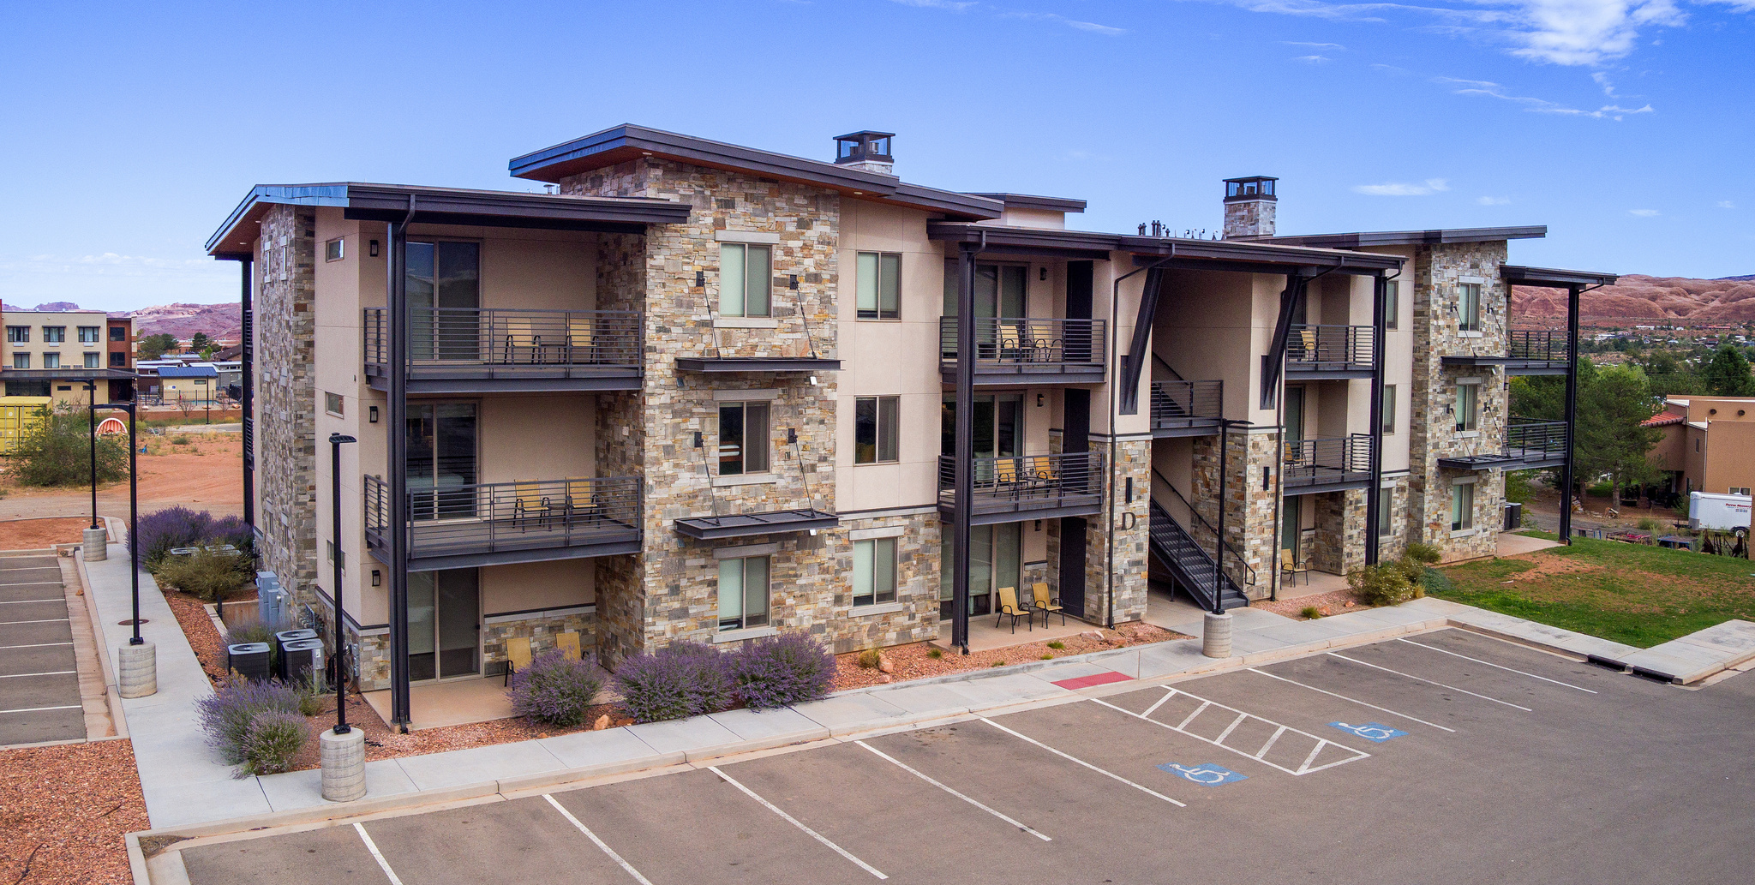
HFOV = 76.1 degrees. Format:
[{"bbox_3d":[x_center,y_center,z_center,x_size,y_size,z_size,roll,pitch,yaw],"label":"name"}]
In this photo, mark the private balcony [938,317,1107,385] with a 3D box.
[{"bbox_3d":[3.410,-2.178,26.831,3.750,1.480,1.800,-2,5,-32],"label":"private balcony"}]

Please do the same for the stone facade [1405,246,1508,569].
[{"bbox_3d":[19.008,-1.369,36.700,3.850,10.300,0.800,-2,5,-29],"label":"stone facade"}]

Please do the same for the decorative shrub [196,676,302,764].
[{"bbox_3d":[-10.586,4.555,18.900,1.650,1.150,1.550,-2,5,-32],"label":"decorative shrub"}]

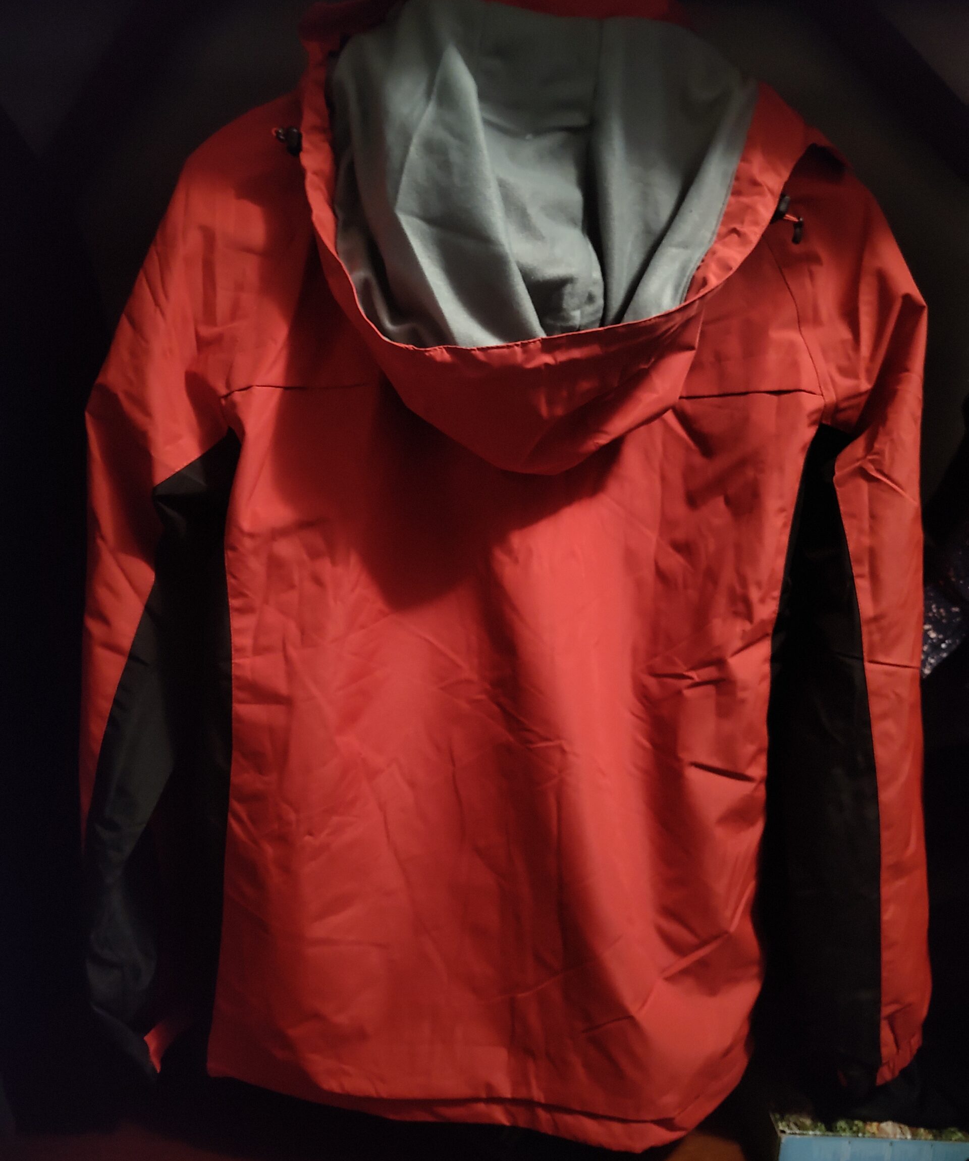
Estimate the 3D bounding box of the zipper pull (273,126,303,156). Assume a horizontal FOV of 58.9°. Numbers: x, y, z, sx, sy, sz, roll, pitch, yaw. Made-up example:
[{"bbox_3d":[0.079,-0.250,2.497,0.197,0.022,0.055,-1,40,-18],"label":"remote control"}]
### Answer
[{"bbox_3d":[-0.144,-0.322,0.630,0.021,0.023,0.012,2,10,11],"label":"zipper pull"}]

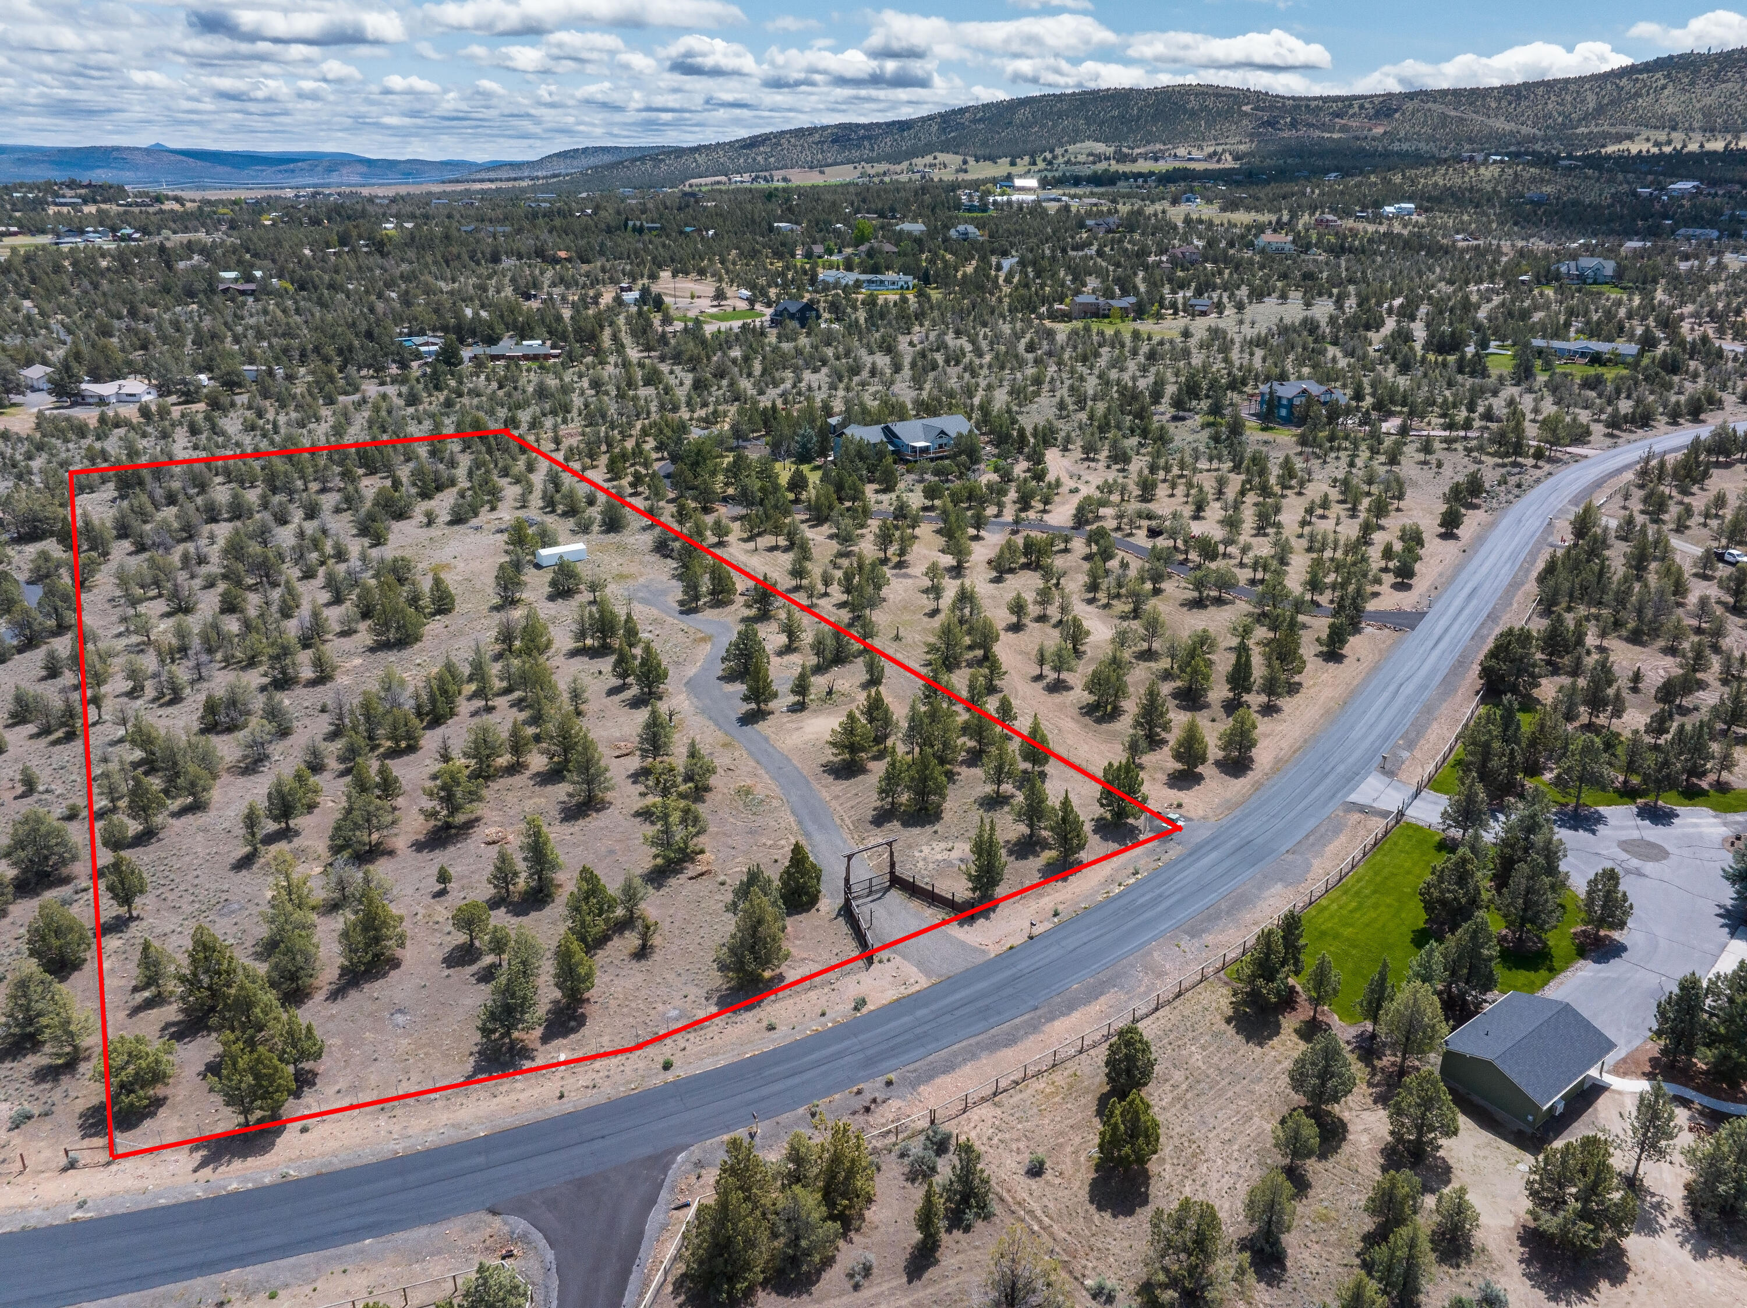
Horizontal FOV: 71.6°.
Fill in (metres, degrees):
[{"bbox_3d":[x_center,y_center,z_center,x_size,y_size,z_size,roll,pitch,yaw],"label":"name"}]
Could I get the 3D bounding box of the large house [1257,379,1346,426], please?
[{"bbox_3d":[104.214,-61.703,295.003,19.000,8.400,11.000,-12,25,-28],"label":"large house"}]

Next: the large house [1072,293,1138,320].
[{"bbox_3d":[82.990,-124.995,435.401,22.500,8.400,12.000,2,22,4],"label":"large house"}]

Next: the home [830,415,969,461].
[{"bbox_3d":[6.312,-48.579,267.548,28.000,7.300,14.500,-11,25,-26],"label":"home"}]

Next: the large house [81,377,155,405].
[{"bbox_3d":[-197.111,-68.304,315.851,16.500,4.800,9.500,1,22,2],"label":"large house"}]

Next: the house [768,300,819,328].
[{"bbox_3d":[-29.241,-124.748,443.869,13.000,8.600,12.500,19,29,39],"label":"house"}]

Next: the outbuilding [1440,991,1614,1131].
[{"bbox_3d":[45.131,27.542,83.561,9.770,3.640,7.220,-15,27,-33],"label":"outbuilding"}]

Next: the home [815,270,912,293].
[{"bbox_3d":[-3.687,-158.092,514.640,38.500,6.000,12.500,5,23,11],"label":"home"}]

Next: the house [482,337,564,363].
[{"bbox_3d":[-113.042,-97.753,390.275,24.500,5.200,14.000,0,22,1],"label":"house"}]

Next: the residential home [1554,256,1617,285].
[{"bbox_3d":[289.017,-155.565,492.075,22.000,9.000,13.000,10,24,23],"label":"residential home"}]

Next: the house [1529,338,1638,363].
[{"bbox_3d":[221.356,-94.872,377.155,30.500,5.100,11.000,13,26,29],"label":"house"}]

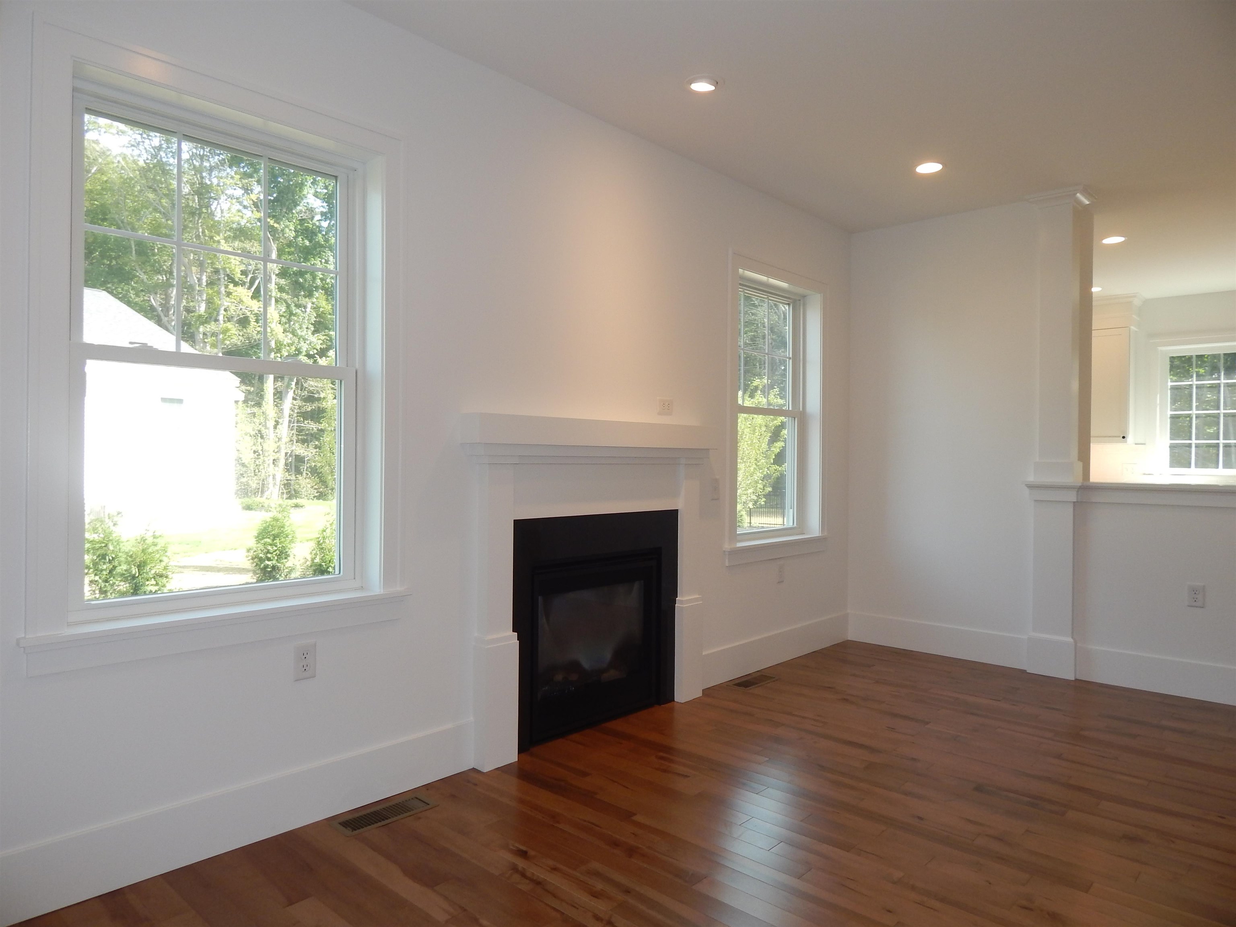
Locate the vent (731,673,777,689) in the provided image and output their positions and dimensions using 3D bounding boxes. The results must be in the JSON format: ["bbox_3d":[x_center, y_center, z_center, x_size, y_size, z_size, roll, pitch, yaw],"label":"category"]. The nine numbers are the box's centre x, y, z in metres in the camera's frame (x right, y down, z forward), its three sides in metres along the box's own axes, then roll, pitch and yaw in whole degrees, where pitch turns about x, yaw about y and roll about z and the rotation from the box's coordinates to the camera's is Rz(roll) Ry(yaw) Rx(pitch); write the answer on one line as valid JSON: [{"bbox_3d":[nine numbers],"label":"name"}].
[{"bbox_3d":[0.725,1.167,4.388,0.117,0.013,0.339,1,0,42],"label":"vent"}]

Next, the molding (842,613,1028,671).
[{"bbox_3d":[1.942,1.079,5.056,1.114,0.191,0.020,1,0,42],"label":"molding"}]

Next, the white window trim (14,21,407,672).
[{"bbox_3d":[-1.130,-0.293,2.493,0.084,1.670,1.134,1,0,42],"label":"white window trim"}]

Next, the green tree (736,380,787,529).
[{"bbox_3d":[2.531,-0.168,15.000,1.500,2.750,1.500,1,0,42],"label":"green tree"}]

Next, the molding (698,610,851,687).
[{"bbox_3d":[0.960,1.073,4.788,0.018,0.190,1.714,1,0,42],"label":"molding"}]

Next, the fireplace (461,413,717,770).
[{"bbox_3d":[-0.049,0.490,3.590,0.122,1.343,1.494,1,0,42],"label":"fireplace"}]

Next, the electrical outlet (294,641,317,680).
[{"bbox_3d":[-1.003,0.631,2.622,0.008,0.115,0.071,1,0,42],"label":"electrical outlet"}]

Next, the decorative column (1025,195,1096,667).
[{"bbox_3d":[2.483,-0.166,4.642,0.287,2.691,0.269,1,0,42],"label":"decorative column"}]

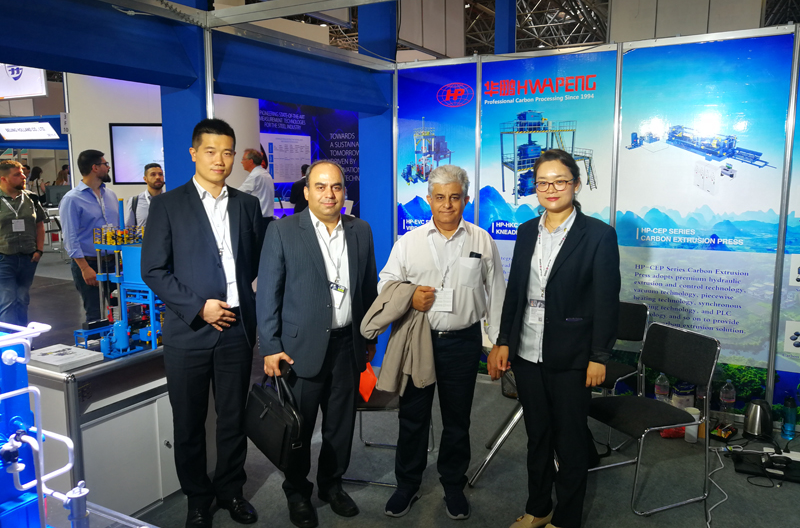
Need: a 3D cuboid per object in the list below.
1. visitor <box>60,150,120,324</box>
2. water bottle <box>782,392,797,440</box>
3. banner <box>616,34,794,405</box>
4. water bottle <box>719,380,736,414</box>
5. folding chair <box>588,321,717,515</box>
[{"bbox_3d":[-2.140,0.108,4.372,0.360,1.800,0.520,4,9,28],"label":"visitor"},{"bbox_3d":[2.408,0.940,3.850,0.080,0.280,0.080,4,9,27],"label":"water bottle"},{"bbox_3d":[1.921,-0.210,4.101,0.975,2.390,0.030,4,9,27],"label":"banner"},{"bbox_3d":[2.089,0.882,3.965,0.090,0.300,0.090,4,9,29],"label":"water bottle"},{"bbox_3d":[1.257,0.758,3.211,0.520,0.810,0.490,-3,8,-20],"label":"folding chair"}]

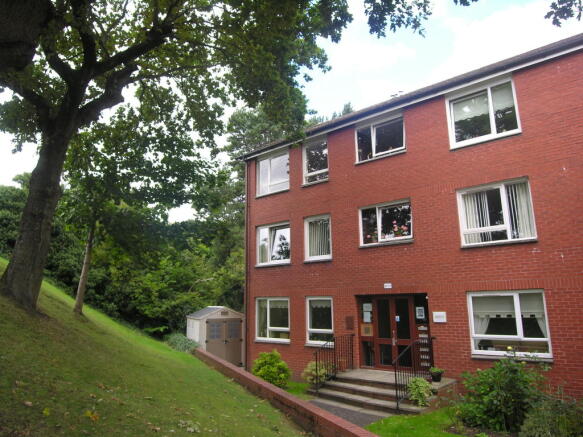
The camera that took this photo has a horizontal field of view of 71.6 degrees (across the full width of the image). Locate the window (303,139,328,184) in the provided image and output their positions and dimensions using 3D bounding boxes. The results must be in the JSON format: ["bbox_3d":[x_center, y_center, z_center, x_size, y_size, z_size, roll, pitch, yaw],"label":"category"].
[{"bbox_3d":[0.862,-1.908,13.790,1.033,1.430,0.120,-11,-16,38],"label":"window"}]

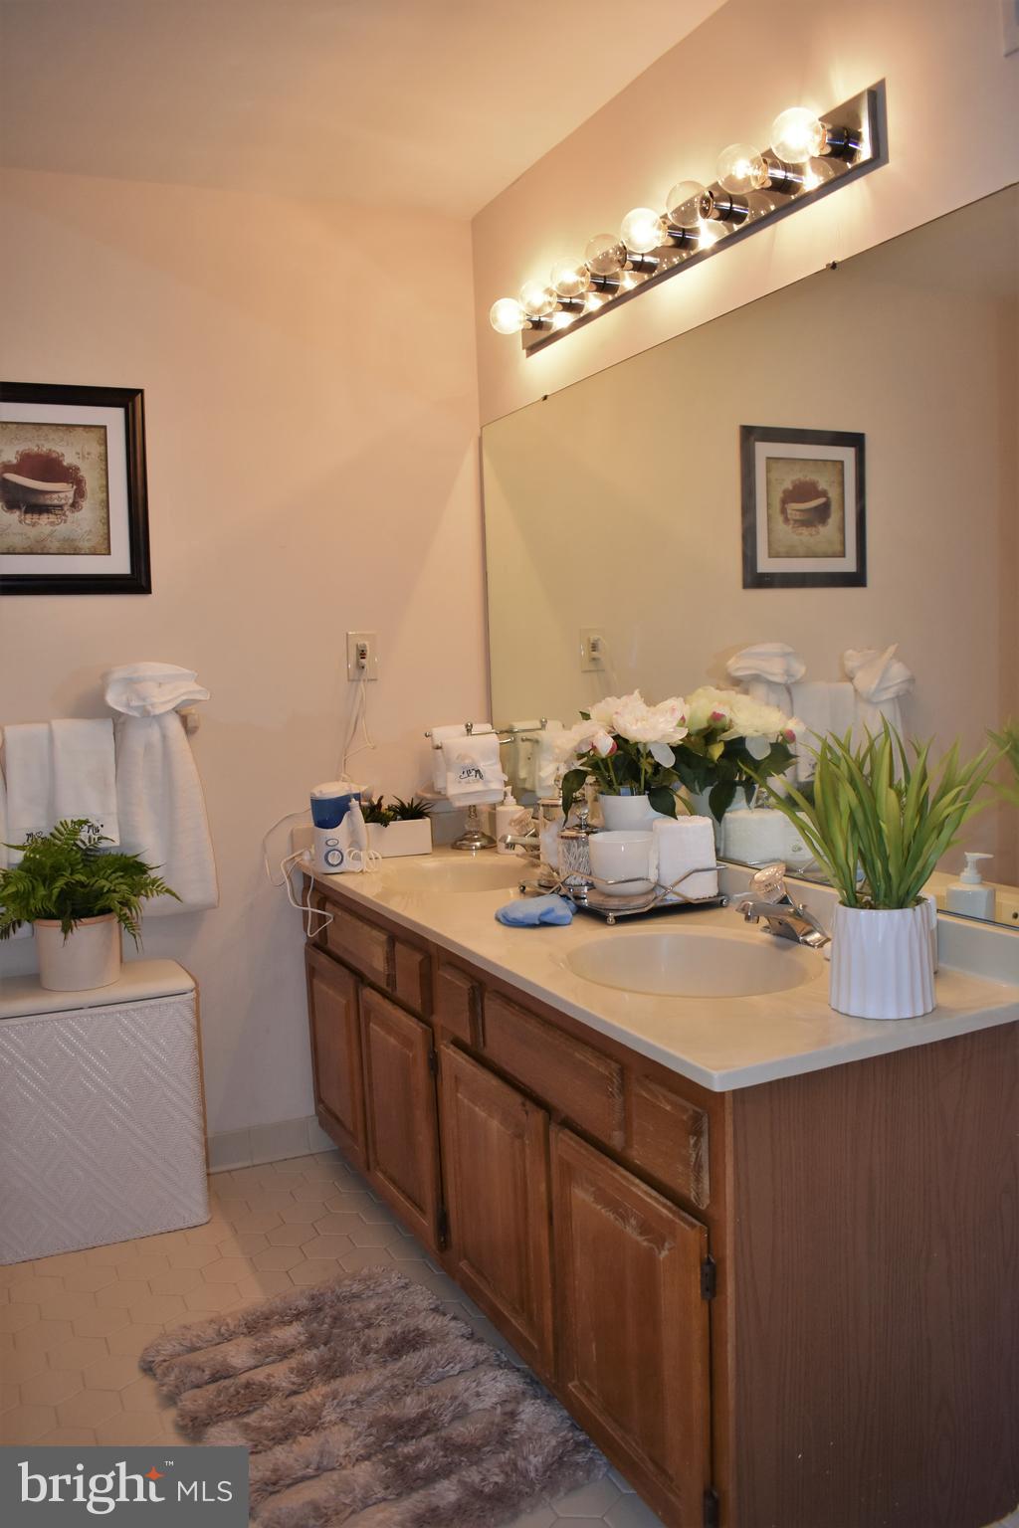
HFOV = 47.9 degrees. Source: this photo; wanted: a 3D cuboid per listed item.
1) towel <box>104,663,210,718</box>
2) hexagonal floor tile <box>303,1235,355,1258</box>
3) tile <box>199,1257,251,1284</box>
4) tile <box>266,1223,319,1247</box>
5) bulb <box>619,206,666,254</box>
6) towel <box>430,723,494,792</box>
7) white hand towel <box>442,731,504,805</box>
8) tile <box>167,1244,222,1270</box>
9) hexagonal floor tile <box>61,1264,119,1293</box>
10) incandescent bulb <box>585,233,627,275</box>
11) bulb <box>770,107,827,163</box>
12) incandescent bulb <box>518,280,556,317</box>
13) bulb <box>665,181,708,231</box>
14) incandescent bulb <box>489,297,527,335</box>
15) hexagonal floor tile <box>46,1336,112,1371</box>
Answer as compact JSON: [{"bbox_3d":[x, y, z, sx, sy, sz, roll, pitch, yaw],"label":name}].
[{"bbox_3d":[-0.843,-0.179,2.740,0.220,0.123,0.120,-4,6,-25],"label":"towel"},{"bbox_3d":[-0.390,1.049,2.475,0.107,0.008,0.124,-4,5,-26],"label":"hexagonal floor tile"},{"bbox_3d":[-0.583,1.059,2.385,0.107,0.008,0.124,-4,5,-26],"label":"tile"},{"bbox_3d":[-0.480,1.046,2.538,0.107,0.008,0.124,-4,5,-26],"label":"tile"},{"bbox_3d":[0.249,-0.970,2.085,0.095,0.080,0.080,-4,5,-26],"label":"bulb"},{"bbox_3d":[-0.125,-0.019,3.083,0.157,0.181,0.045,-4,6,-26],"label":"towel"},{"bbox_3d":[-0.098,0.016,2.917,0.158,0.185,0.060,-4,5,-23],"label":"white hand towel"},{"bbox_3d":[-0.678,1.063,2.466,0.104,0.008,0.120,-5,6,-27],"label":"tile"},{"bbox_3d":[-0.895,1.103,2.444,0.109,0.009,0.124,-5,6,-26],"label":"hexagonal floor tile"},{"bbox_3d":[0.203,-1.049,2.369,0.092,0.080,0.080,-4,6,-26],"label":"incandescent bulb"},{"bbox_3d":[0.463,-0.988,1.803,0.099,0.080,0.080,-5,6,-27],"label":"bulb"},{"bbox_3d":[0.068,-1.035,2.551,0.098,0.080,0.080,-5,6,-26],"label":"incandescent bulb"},{"bbox_3d":[0.336,-1.030,2.106,0.092,0.080,0.080,-4,6,-26],"label":"bulb"},{"bbox_3d":[0.004,-1.014,2.599,0.095,0.080,0.080,-4,5,-26],"label":"incandescent bulb"},{"bbox_3d":[-0.823,1.132,2.191,0.105,0.008,0.122,-4,6,-26],"label":"hexagonal floor tile"}]

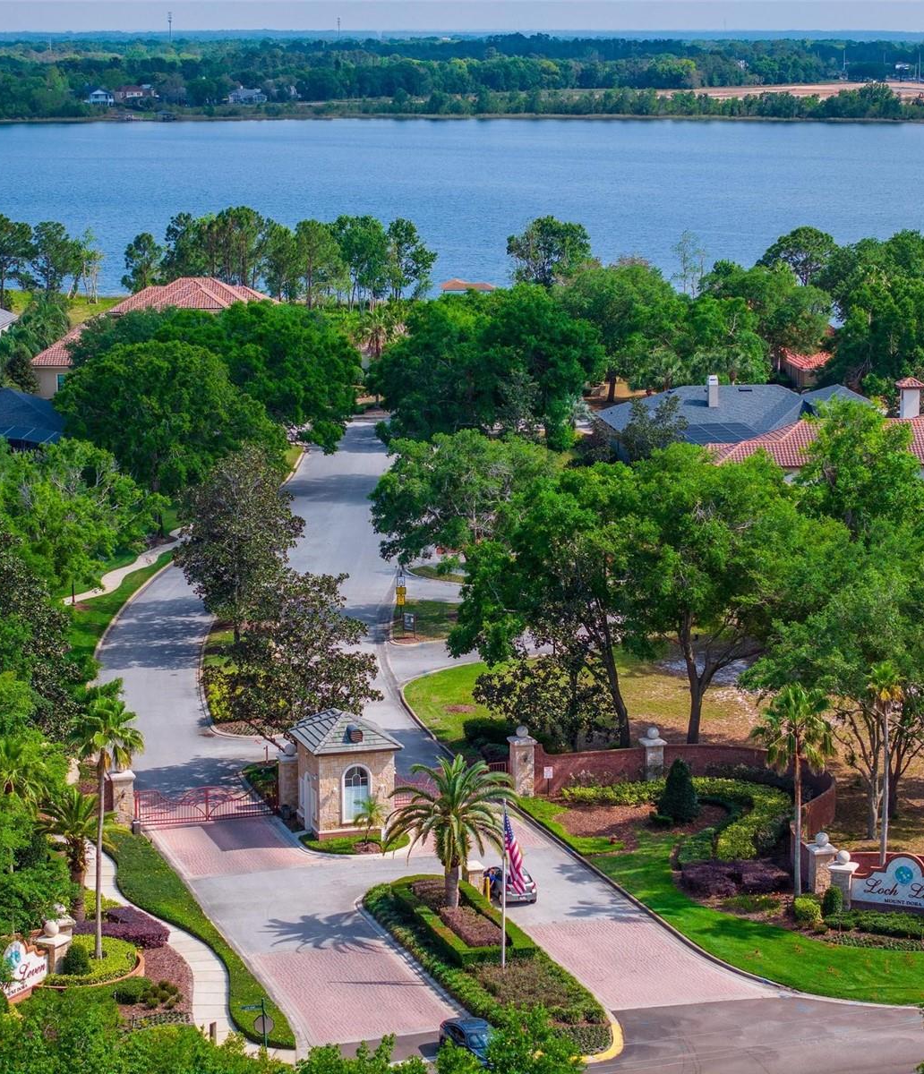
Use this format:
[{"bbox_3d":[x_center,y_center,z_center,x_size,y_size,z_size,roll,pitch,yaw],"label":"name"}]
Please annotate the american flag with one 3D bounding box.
[{"bbox_3d":[2.436,14.485,133.123,1.100,3.889,0.500,0,10,0],"label":"american flag"}]

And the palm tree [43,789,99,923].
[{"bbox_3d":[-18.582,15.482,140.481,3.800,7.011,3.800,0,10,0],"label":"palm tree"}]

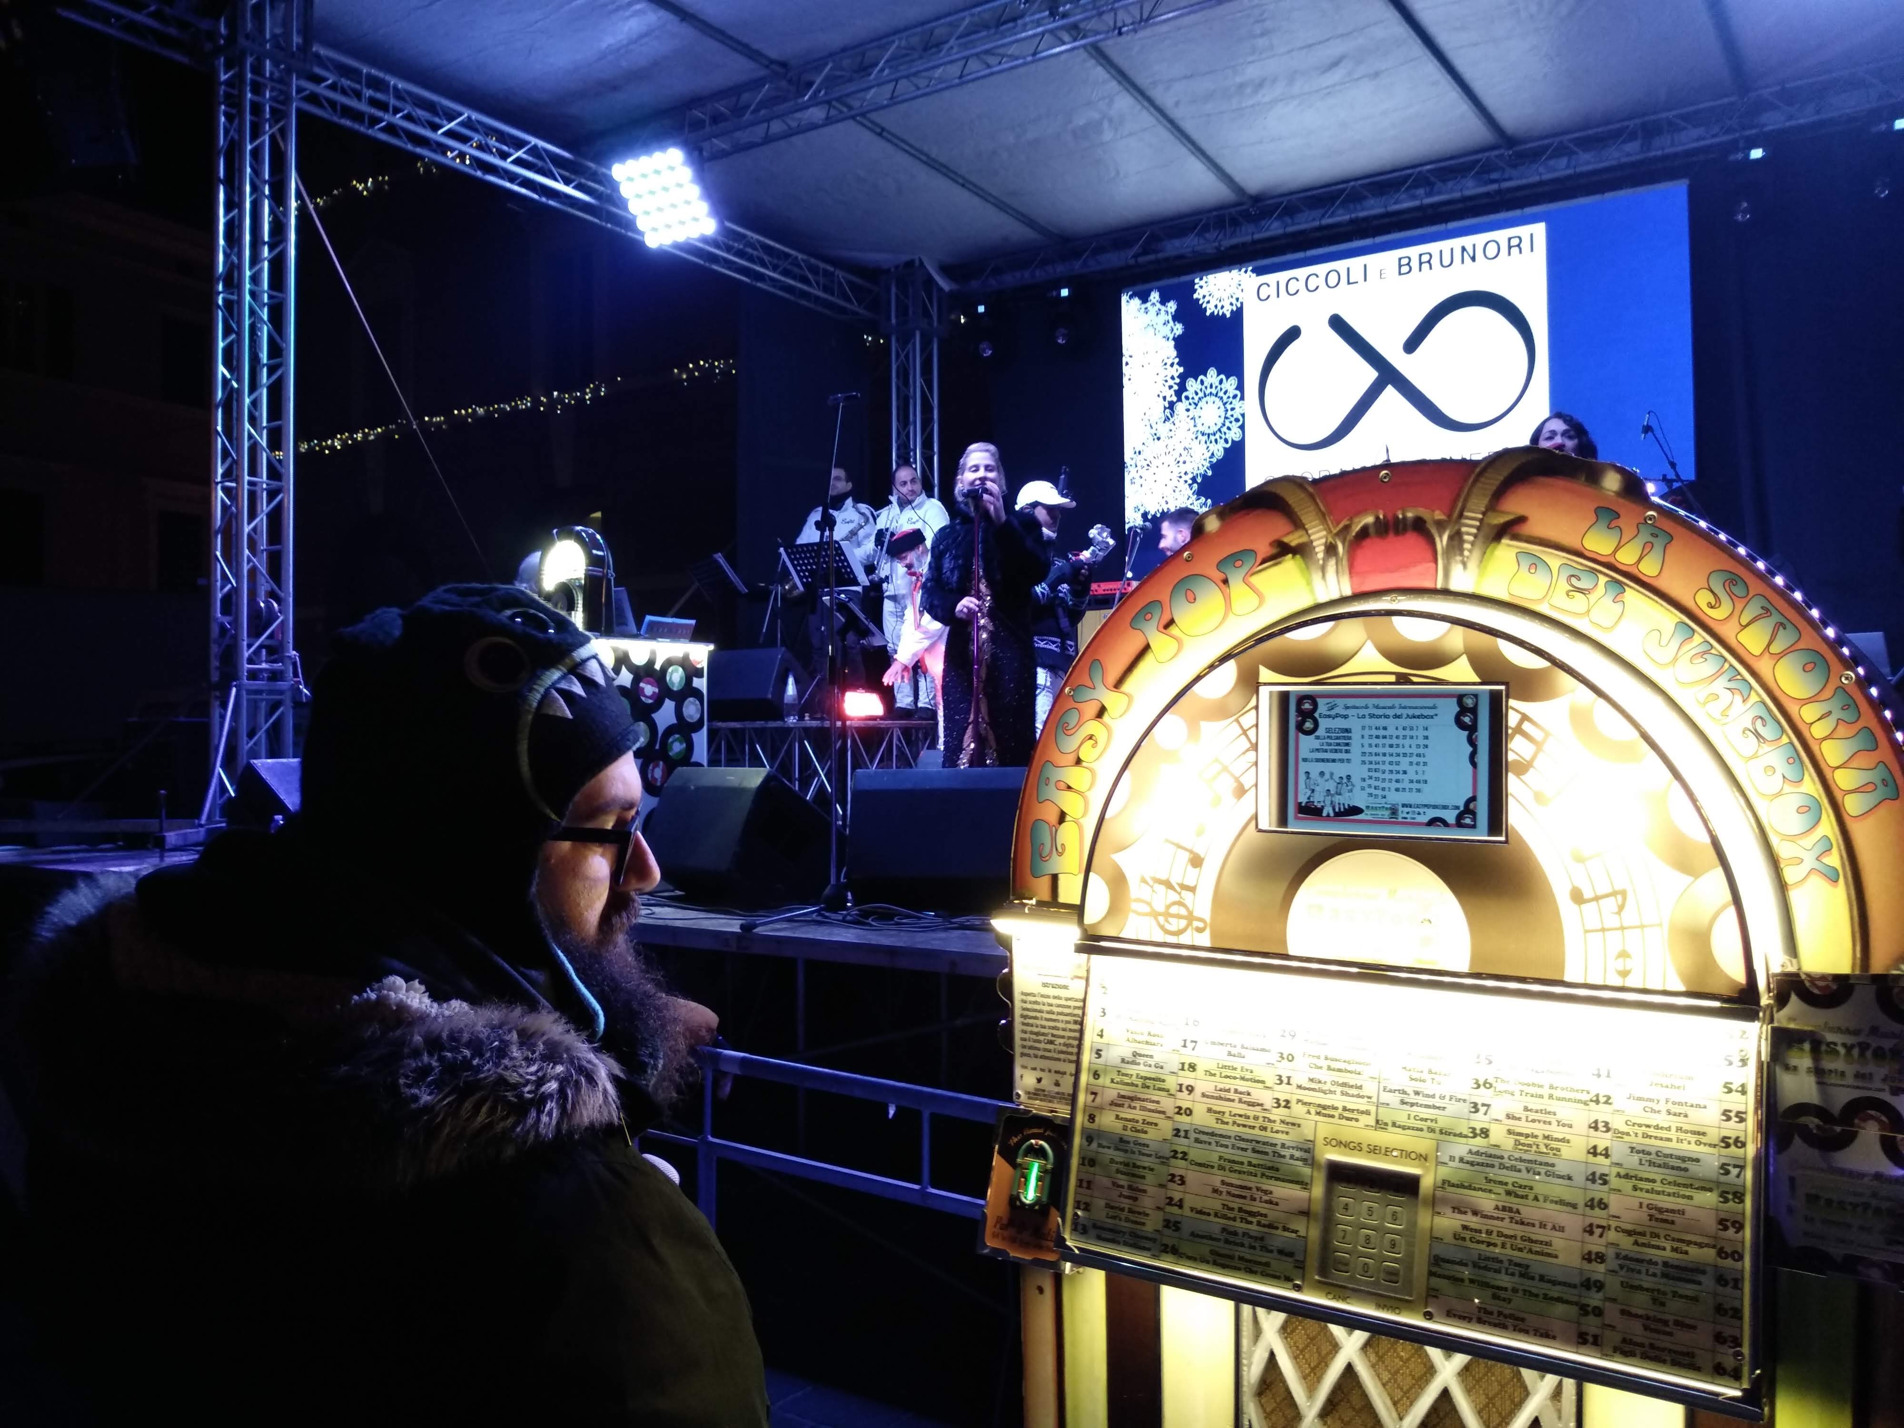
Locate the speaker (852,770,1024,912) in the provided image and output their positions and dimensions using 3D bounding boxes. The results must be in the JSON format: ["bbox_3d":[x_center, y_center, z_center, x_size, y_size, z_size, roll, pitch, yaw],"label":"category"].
[{"bbox_3d":[0.013,0.382,4.406,0.590,0.430,0.530,0,-1,5],"label":"speaker"}]

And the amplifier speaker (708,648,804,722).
[{"bbox_3d":[-1.179,-0.185,8.938,0.590,0.430,0.530,-1,-1,35],"label":"amplifier speaker"}]

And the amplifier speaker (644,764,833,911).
[{"bbox_3d":[-0.647,0.392,4.727,0.530,0.430,0.590,1,-1,-40],"label":"amplifier speaker"}]

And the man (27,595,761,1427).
[{"bbox_3d":[-0.430,0.780,1.090,0.500,1.750,0.560,0,-1,-18],"label":"man"}]

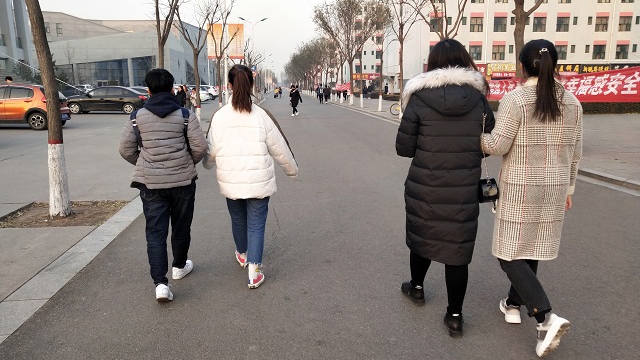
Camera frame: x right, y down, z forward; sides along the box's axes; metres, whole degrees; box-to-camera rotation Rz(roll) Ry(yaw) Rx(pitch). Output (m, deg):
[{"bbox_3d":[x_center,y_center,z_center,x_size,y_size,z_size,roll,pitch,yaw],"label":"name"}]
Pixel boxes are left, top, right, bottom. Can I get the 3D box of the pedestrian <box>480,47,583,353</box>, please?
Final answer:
[{"bbox_3d":[1.197,0.078,3.164,0.580,1.700,0.700,-1,10,-9],"label":"pedestrian"}]

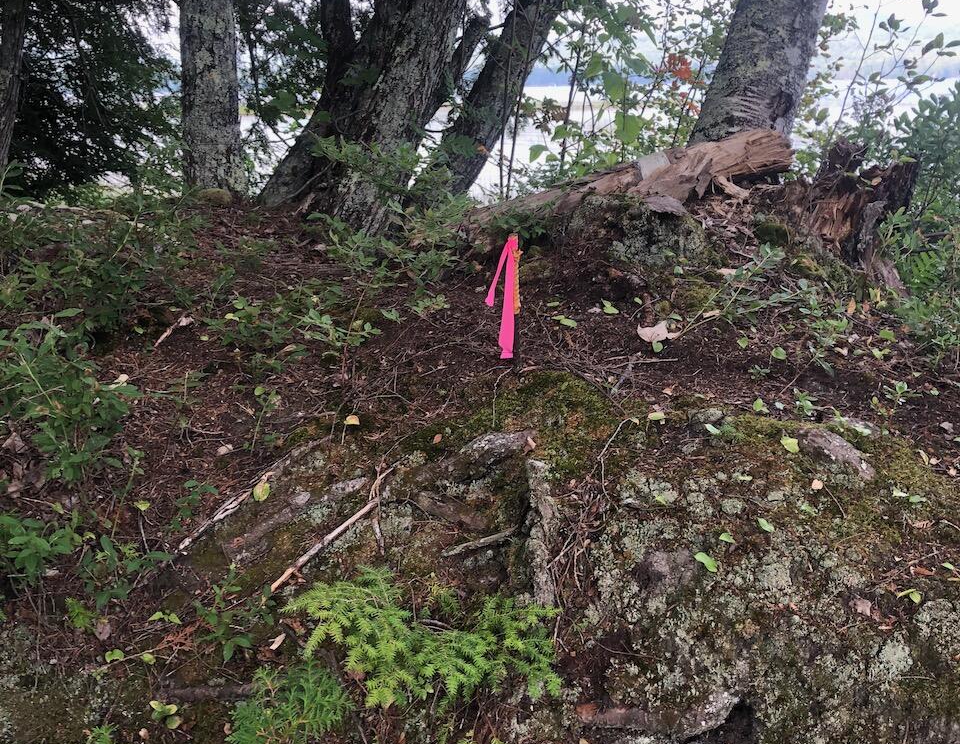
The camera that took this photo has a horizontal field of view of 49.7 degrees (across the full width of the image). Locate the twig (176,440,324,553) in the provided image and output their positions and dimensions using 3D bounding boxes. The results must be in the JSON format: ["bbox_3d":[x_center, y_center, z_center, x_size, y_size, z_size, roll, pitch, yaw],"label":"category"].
[{"bbox_3d":[-0.451,0.244,2.055,0.350,0.030,0.030,-38,32,-22],"label":"twig"}]

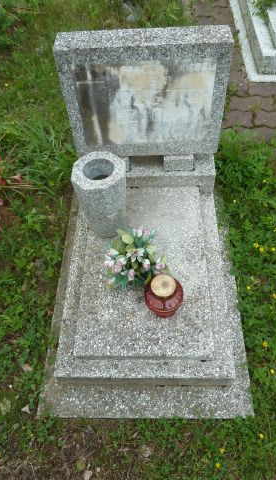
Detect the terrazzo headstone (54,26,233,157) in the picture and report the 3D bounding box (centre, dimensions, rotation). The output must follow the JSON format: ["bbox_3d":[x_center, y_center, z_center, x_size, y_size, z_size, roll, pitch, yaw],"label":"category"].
[{"bbox_3d":[0.025,-0.444,1.171,0.503,0.451,0.106,-1,55,3],"label":"terrazzo headstone"}]

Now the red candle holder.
[{"bbox_3d":[0.077,0.169,1.030,0.112,0.152,0.112,-1,58,3],"label":"red candle holder"}]

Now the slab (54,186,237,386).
[{"bbox_3d":[0.026,0.124,1.221,0.535,0.117,0.696,-1,58,3],"label":"slab"}]

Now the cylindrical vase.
[{"bbox_3d":[-0.111,-0.140,1.167,0.164,0.271,0.164,-2,58,3],"label":"cylindrical vase"}]

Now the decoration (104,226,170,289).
[{"bbox_3d":[-0.002,0.059,1.115,0.209,0.134,0.198,-1,58,3],"label":"decoration"}]

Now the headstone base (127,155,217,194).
[{"bbox_3d":[0.029,-0.264,1.283,0.480,0.099,0.177,-1,58,3],"label":"headstone base"}]

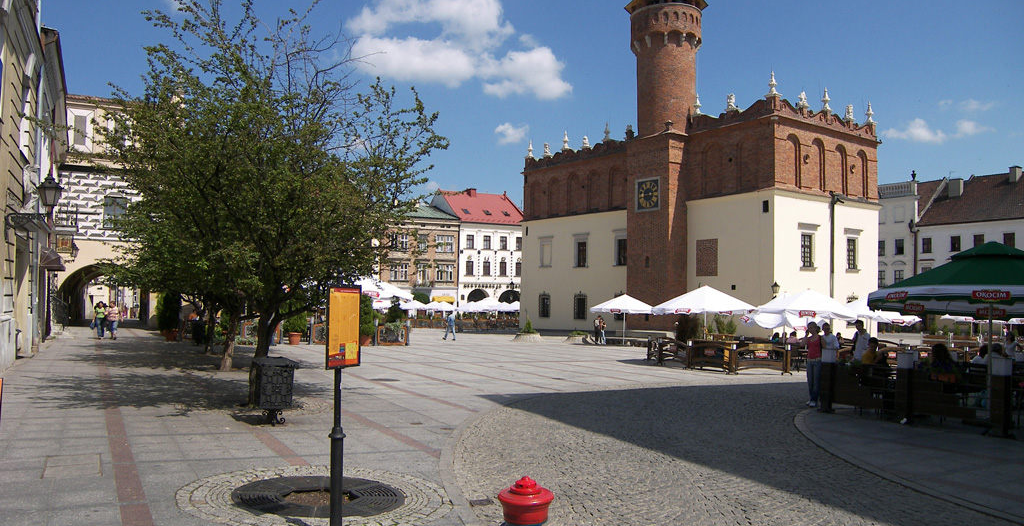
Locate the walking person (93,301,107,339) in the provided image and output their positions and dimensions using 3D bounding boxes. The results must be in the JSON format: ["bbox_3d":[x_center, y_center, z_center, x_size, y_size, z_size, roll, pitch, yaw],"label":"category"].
[{"bbox_3d":[-17.609,2.440,30.437,0.550,1.630,0.400,2,-3,-29],"label":"walking person"}]

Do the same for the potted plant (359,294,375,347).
[{"bbox_3d":[-6.706,2.586,32.500,0.880,2.380,0.880,1,-3,0],"label":"potted plant"}]

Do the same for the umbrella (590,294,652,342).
[{"bbox_3d":[6.567,3.353,42.418,3.750,3.000,3.750,1,-3,0],"label":"umbrella"}]

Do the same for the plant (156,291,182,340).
[{"bbox_3d":[-14.998,2.336,31.000,1.030,2.180,1.030,1,-3,0],"label":"plant"}]

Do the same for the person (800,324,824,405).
[{"bbox_3d":[5.821,1.973,13.800,0.500,1.660,0.360,-1,-4,27],"label":"person"}]

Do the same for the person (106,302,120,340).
[{"bbox_3d":[-17.031,2.431,30.437,0.580,1.630,0.400,2,-3,-29],"label":"person"}]

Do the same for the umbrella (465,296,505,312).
[{"bbox_3d":[-2.102,4.370,62.923,3.800,2.800,3.800,1,-3,0],"label":"umbrella"}]

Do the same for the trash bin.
[{"bbox_3d":[-3.529,1.889,10.589,0.570,1.000,0.500,2,-3,-29],"label":"trash bin"}]

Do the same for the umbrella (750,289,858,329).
[{"bbox_3d":[10.841,2.368,25.923,3.750,2.800,3.750,1,-3,0],"label":"umbrella"}]

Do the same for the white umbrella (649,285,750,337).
[{"bbox_3d":[7.988,2.438,29.231,3.000,3.020,3.000,2,-3,-33],"label":"white umbrella"}]

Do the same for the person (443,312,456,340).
[{"bbox_3d":[-3.537,3.537,40.339,0.720,1.680,0.500,1,-3,-6],"label":"person"}]

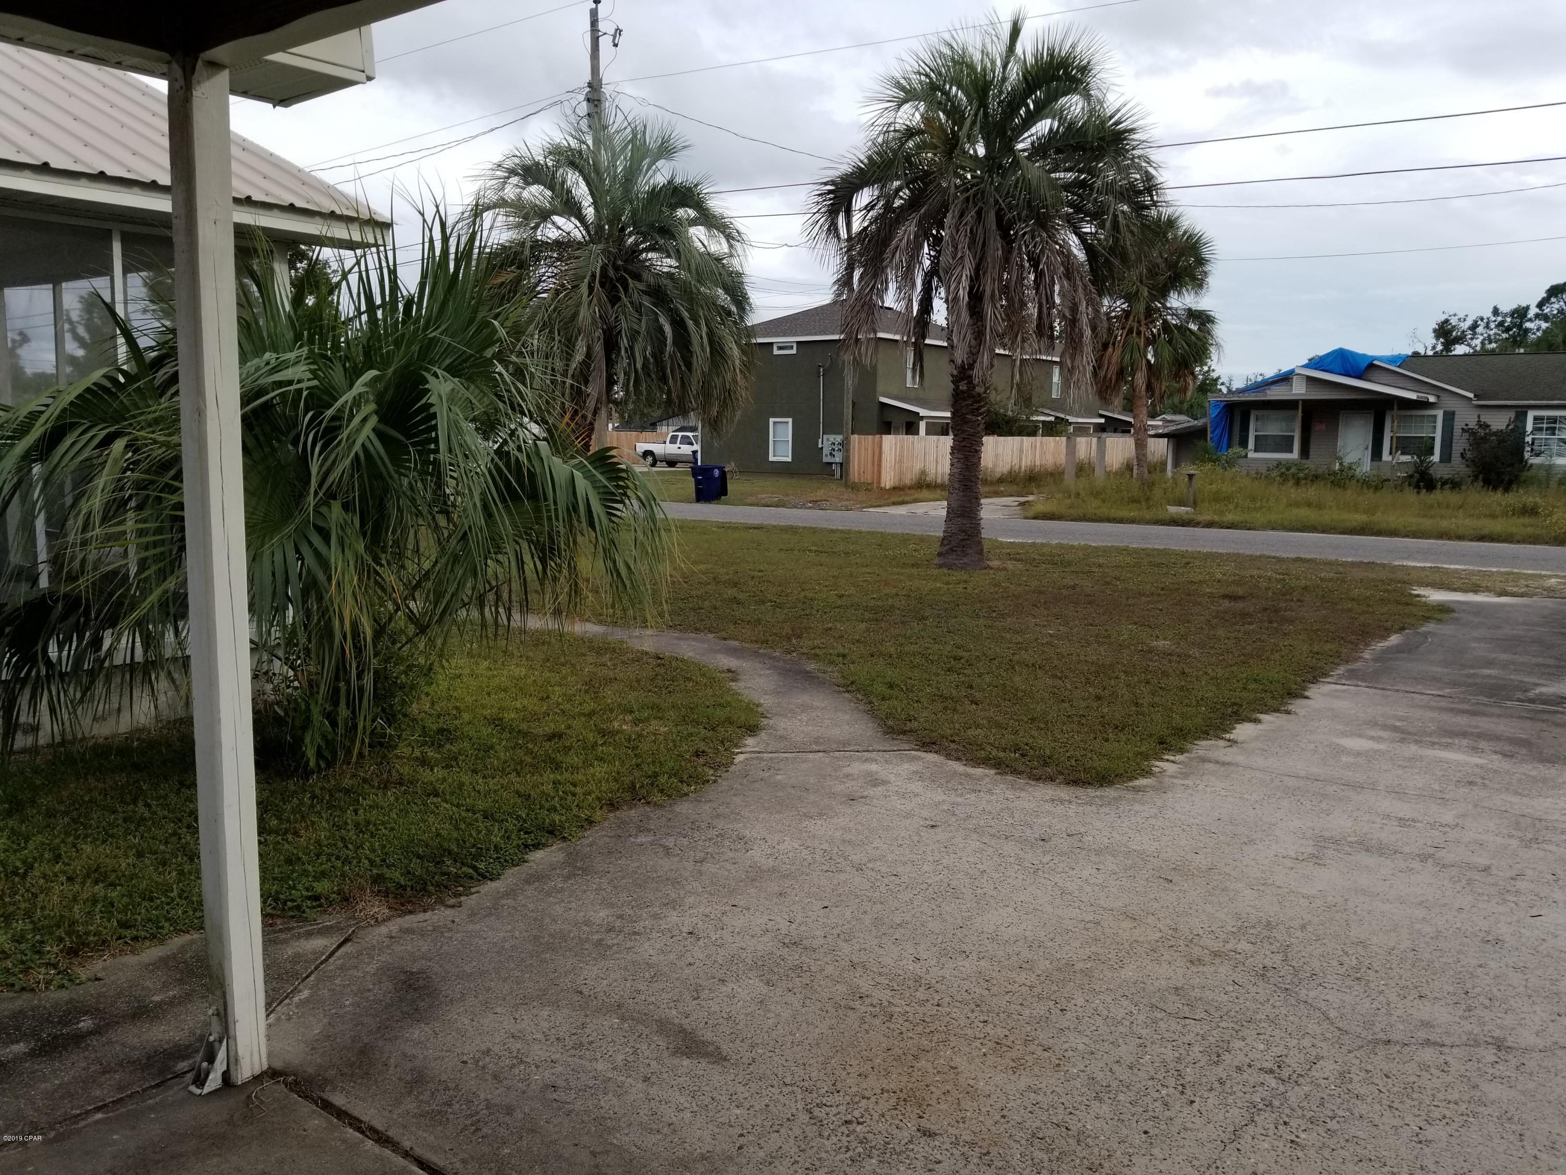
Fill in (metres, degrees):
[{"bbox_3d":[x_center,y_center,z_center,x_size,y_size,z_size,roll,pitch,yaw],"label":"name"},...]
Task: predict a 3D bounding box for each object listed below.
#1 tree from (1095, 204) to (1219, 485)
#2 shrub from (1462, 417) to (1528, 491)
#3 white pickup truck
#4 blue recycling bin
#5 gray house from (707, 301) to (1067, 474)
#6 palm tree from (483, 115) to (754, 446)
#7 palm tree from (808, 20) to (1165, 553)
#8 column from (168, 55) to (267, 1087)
[{"bbox_3d":[12.732,-8.084,39.899,4.500,9.213,4.500,3,8,17],"label":"tree"},{"bbox_3d":[21.830,-3.986,35.852,2.059,2.262,1.957,7,9,38],"label":"shrub"},{"bbox_3d":[-5.204,-7.298,62.519,5.780,1.860,2.000,7,9,38],"label":"white pickup truck"},{"bbox_3d":[-2.050,-2.903,32.632,0.800,1.040,0.670,-4,9,-35],"label":"blue recycling bin"},{"bbox_3d":[8.644,-9.922,60.406,12.138,7.850,26.593,7,9,38],"label":"gray house"},{"bbox_3d":[-3.021,-4.700,21.367,4.974,7.409,4.974,0,8,-8],"label":"palm tree"},{"bbox_3d":[3.026,-4.142,16.832,5.000,7.657,5.000,2,8,9],"label":"palm tree"},{"bbox_3d":[-1.506,0.025,3.140,0.139,2.696,0.089,7,9,38],"label":"column"}]

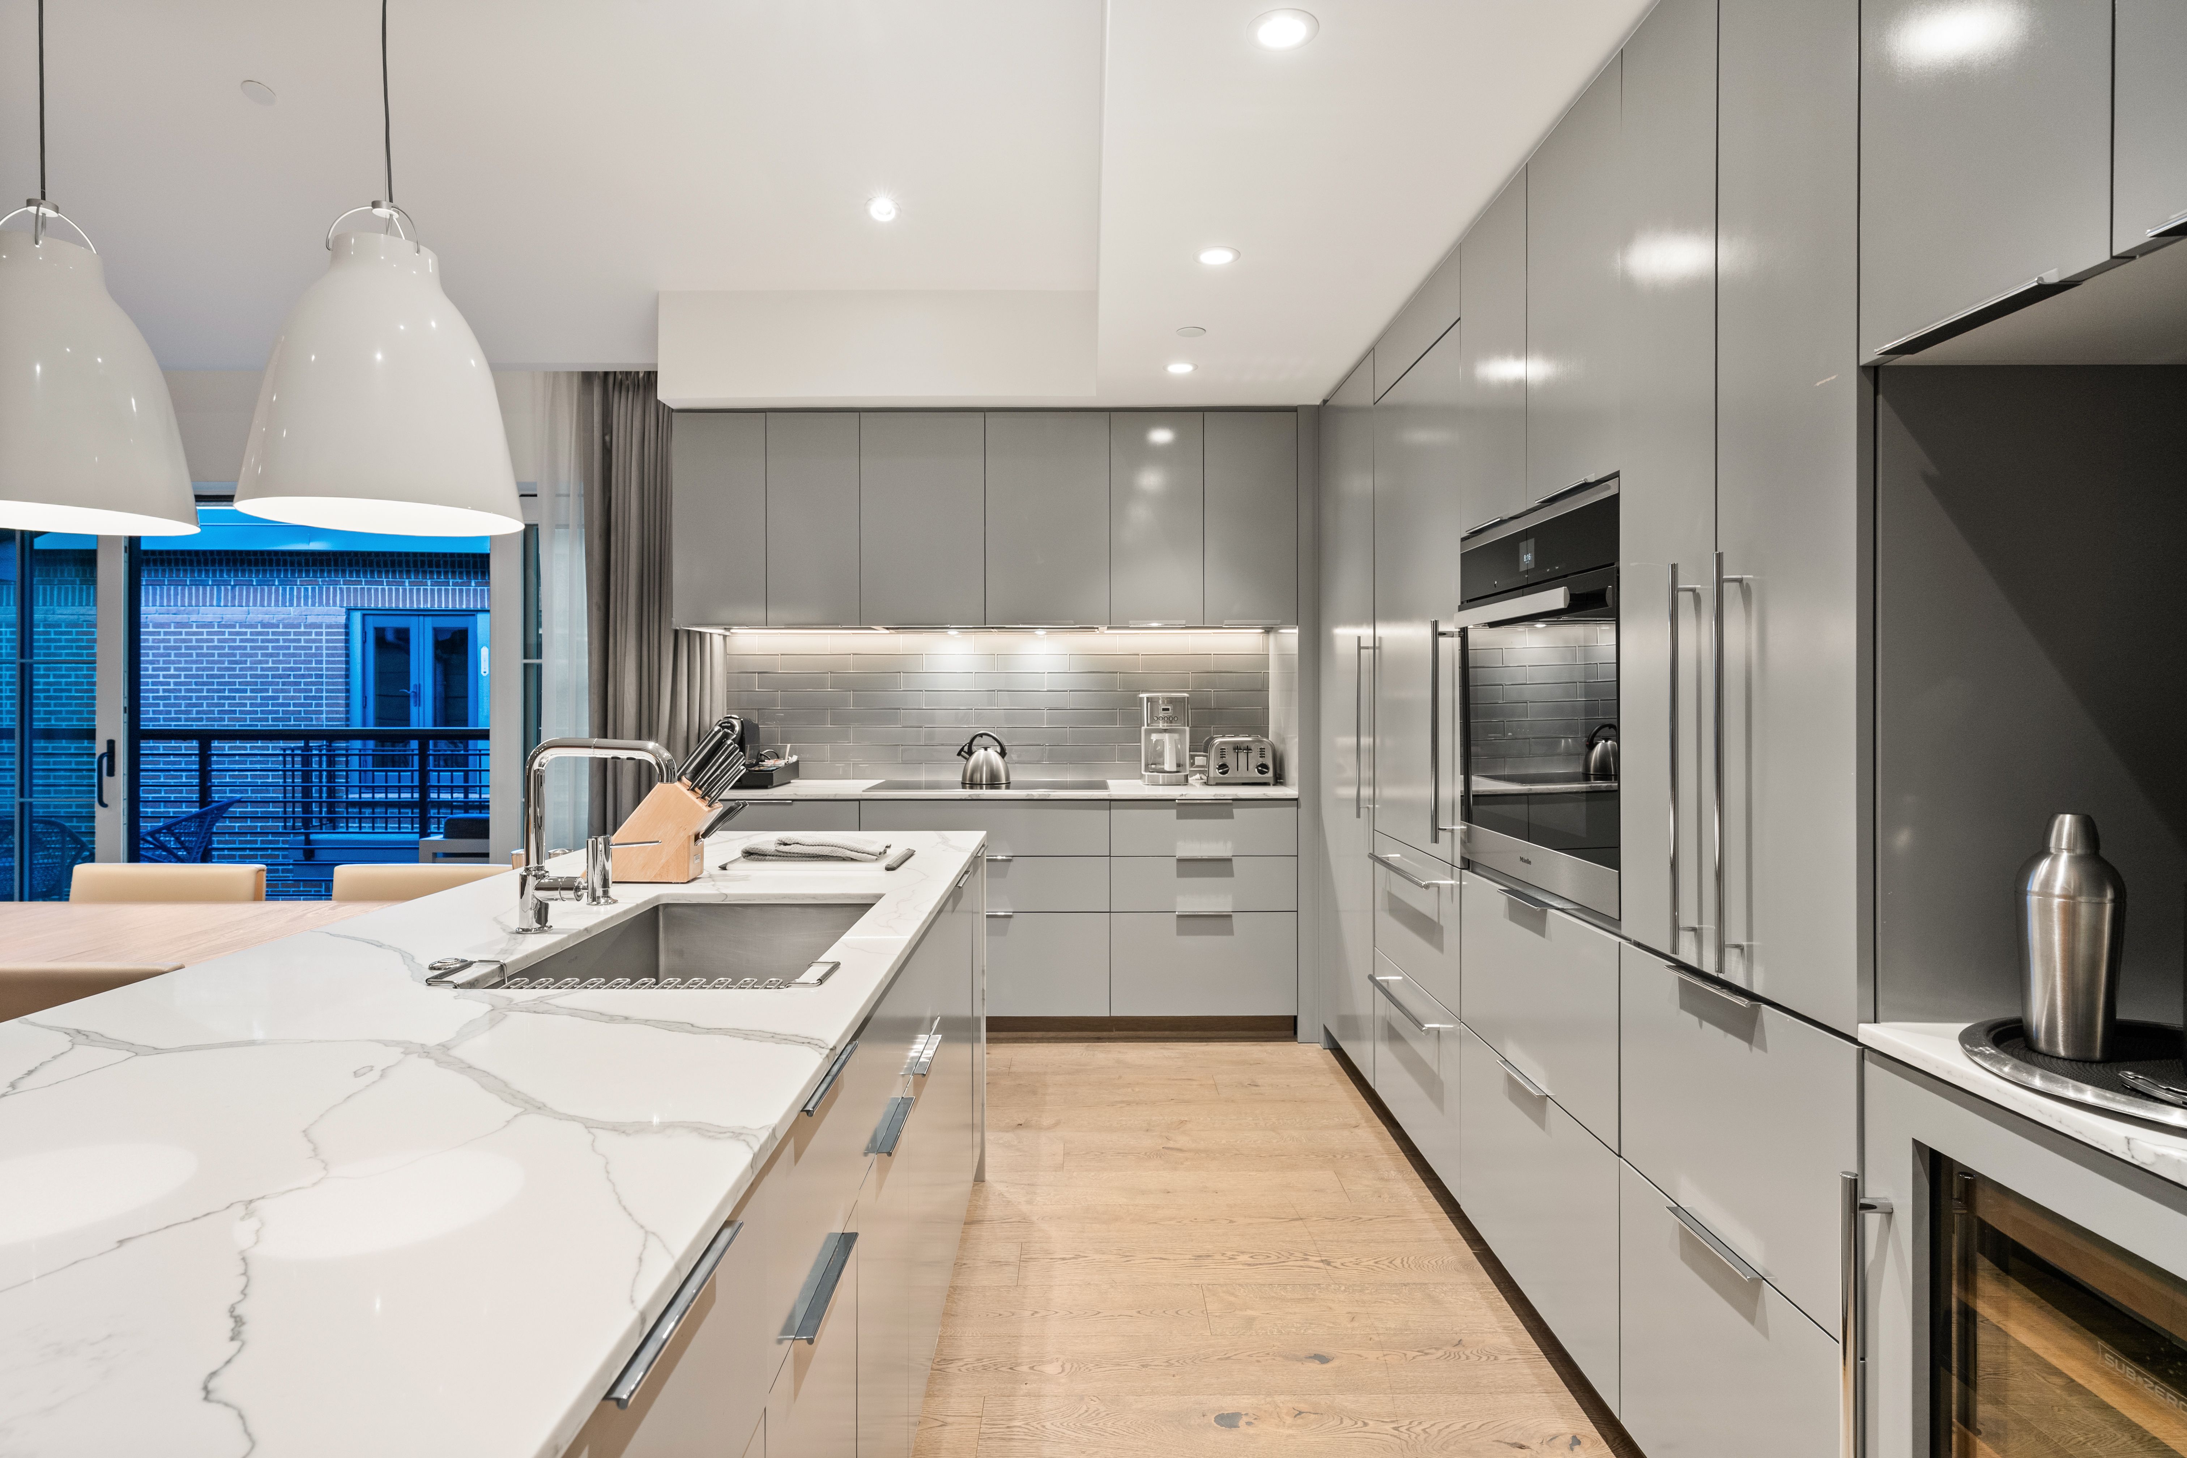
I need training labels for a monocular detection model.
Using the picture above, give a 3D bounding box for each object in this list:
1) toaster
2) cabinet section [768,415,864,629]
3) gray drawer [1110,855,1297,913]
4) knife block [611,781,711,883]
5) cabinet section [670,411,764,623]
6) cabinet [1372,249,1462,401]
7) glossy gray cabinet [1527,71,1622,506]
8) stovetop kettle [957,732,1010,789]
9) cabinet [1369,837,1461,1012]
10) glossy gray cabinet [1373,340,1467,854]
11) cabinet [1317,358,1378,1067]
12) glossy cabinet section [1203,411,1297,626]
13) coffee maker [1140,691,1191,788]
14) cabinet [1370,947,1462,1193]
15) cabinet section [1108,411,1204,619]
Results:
[{"bbox_3d":[0.589,0.119,4.490,0.265,0.197,0.280,0,1,-1],"label":"toaster"},{"bbox_3d":[-1.022,-0.770,4.265,0.342,0.779,0.570,0,1,0],"label":"cabinet section"},{"bbox_3d":[0.408,0.571,4.300,0.691,0.208,0.520,0,1,0],"label":"gray drawer"},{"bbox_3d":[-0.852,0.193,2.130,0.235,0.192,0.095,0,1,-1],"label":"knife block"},{"bbox_3d":[-1.365,-0.770,4.265,0.345,0.779,0.570,0,1,0],"label":"cabinet section"},{"bbox_3d":[1.148,-1.051,2.917,0.600,0.174,0.762,0,1,0],"label":"cabinet"},{"bbox_3d":[1.156,-0.768,1.968,0.600,0.688,0.374,0,1,0],"label":"glossy gray cabinet"},{"bbox_3d":[-0.427,0.127,4.270,0.207,0.222,0.192,0,1,-9],"label":"stovetop kettle"},{"bbox_3d":[1.121,0.486,2.885,0.590,0.348,0.720,0,1,-1],"label":"cabinet"},{"bbox_3d":[1.148,-0.325,2.917,0.600,1.279,0.762,0,1,0],"label":"glossy gray cabinet"},{"bbox_3d":[1.123,-0.032,3.620,0.590,2.200,0.730,0,1,-1],"label":"cabinet"},{"bbox_3d":[0.570,-0.770,4.265,0.342,0.779,0.570,0,1,0],"label":"glossy cabinet section"},{"bbox_3d":[0.285,0.040,4.450,0.195,0.368,0.240,0,1,-1],"label":"coffee maker"},{"bbox_3d":[1.148,0.879,2.917,0.600,0.422,0.762,0,1,0],"label":"cabinet"},{"bbox_3d":[0.228,-0.770,4.265,0.342,0.779,0.570,0,1,0],"label":"cabinet section"}]

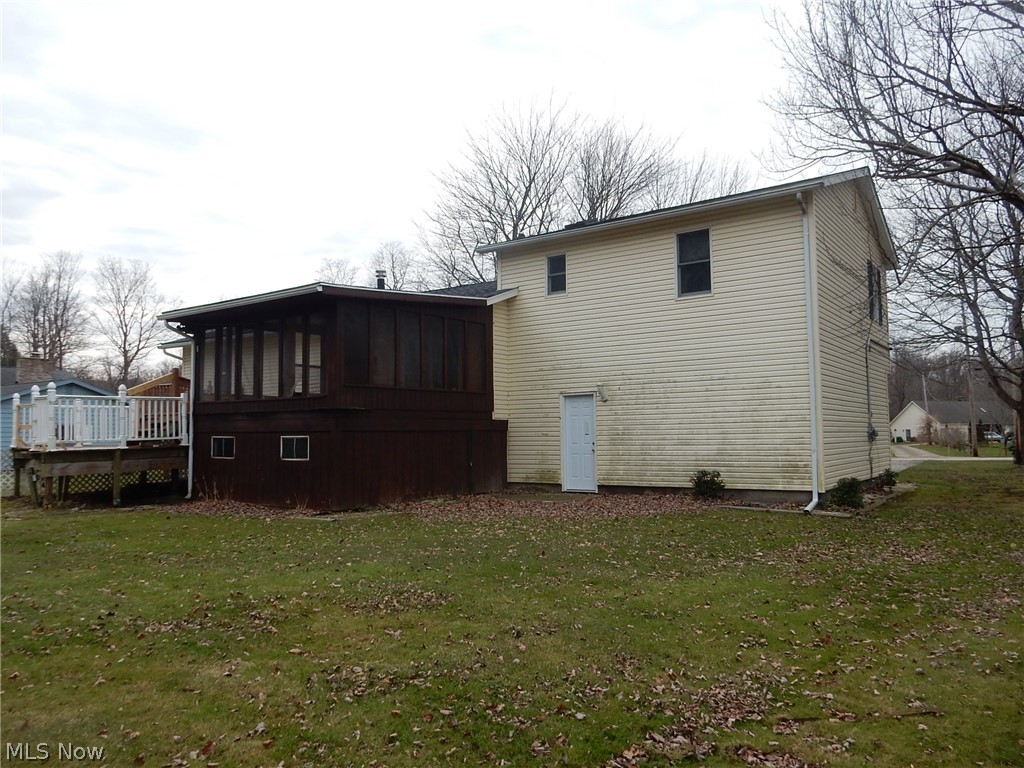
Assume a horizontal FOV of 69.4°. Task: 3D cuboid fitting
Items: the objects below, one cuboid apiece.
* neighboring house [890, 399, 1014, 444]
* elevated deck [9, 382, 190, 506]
[{"bbox_3d":[71.879,5.976,119.053,16.500,6.422,11.000,0,-4,-12],"label":"neighboring house"},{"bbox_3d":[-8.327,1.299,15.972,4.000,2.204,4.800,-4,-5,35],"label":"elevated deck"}]

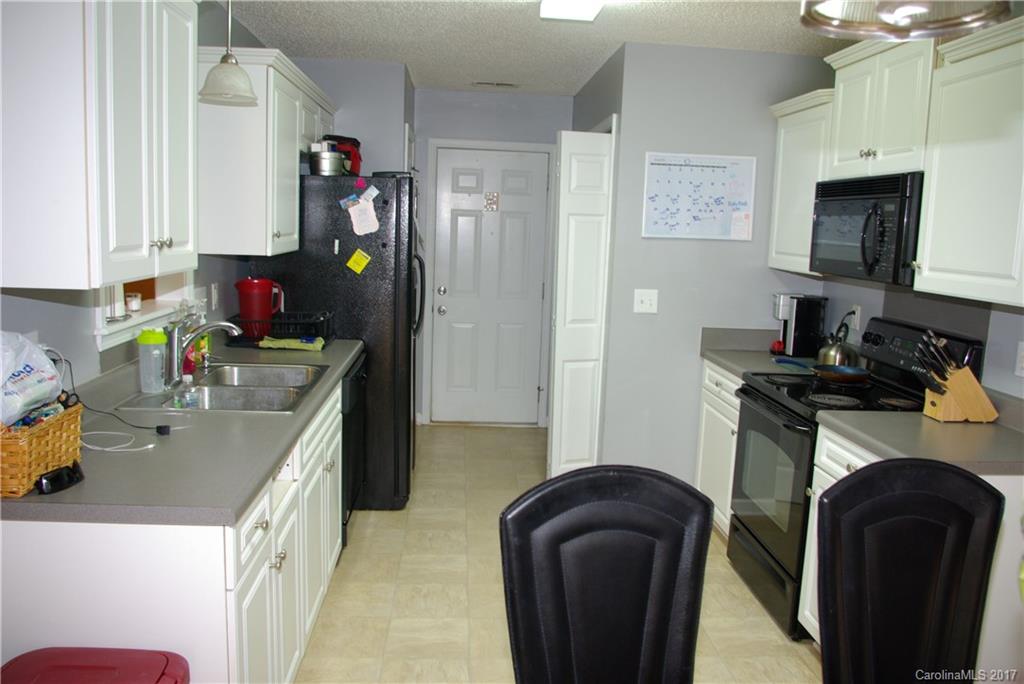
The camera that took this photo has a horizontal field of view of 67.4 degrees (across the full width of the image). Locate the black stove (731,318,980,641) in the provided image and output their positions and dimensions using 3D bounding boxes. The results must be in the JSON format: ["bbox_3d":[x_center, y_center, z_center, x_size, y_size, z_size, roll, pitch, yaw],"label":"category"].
[{"bbox_3d":[1.355,0.515,3.186,0.700,1.187,0.760,2,9,-4],"label":"black stove"}]

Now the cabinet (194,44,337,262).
[{"bbox_3d":[-1.208,-0.893,3.920,0.385,0.827,1.625,2,9,-4],"label":"cabinet"}]

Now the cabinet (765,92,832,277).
[{"bbox_3d":[1.529,-0.751,3.701,0.365,0.830,0.615,2,9,-4],"label":"cabinet"}]

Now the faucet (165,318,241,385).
[{"bbox_3d":[-1.158,0.036,2.891,0.275,0.250,0.150,2,9,-4],"label":"faucet"}]

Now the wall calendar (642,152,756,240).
[{"bbox_3d":[0.986,-0.758,4.031,0.589,0.433,0.018,2,9,-4],"label":"wall calendar"}]

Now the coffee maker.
[{"bbox_3d":[1.502,-0.085,4.047,0.290,0.320,0.115,2,9,-4],"label":"coffee maker"}]

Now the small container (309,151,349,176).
[{"bbox_3d":[-0.956,-0.922,3.992,0.180,0.137,0.190,2,9,-4],"label":"small container"}]

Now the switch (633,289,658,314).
[{"bbox_3d":[0.717,-0.214,4.101,0.123,0.124,0.012,2,9,-4],"label":"switch"}]

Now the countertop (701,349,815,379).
[{"bbox_3d":[1.373,0.120,3.908,0.639,0.040,0.595,2,9,-4],"label":"countertop"}]

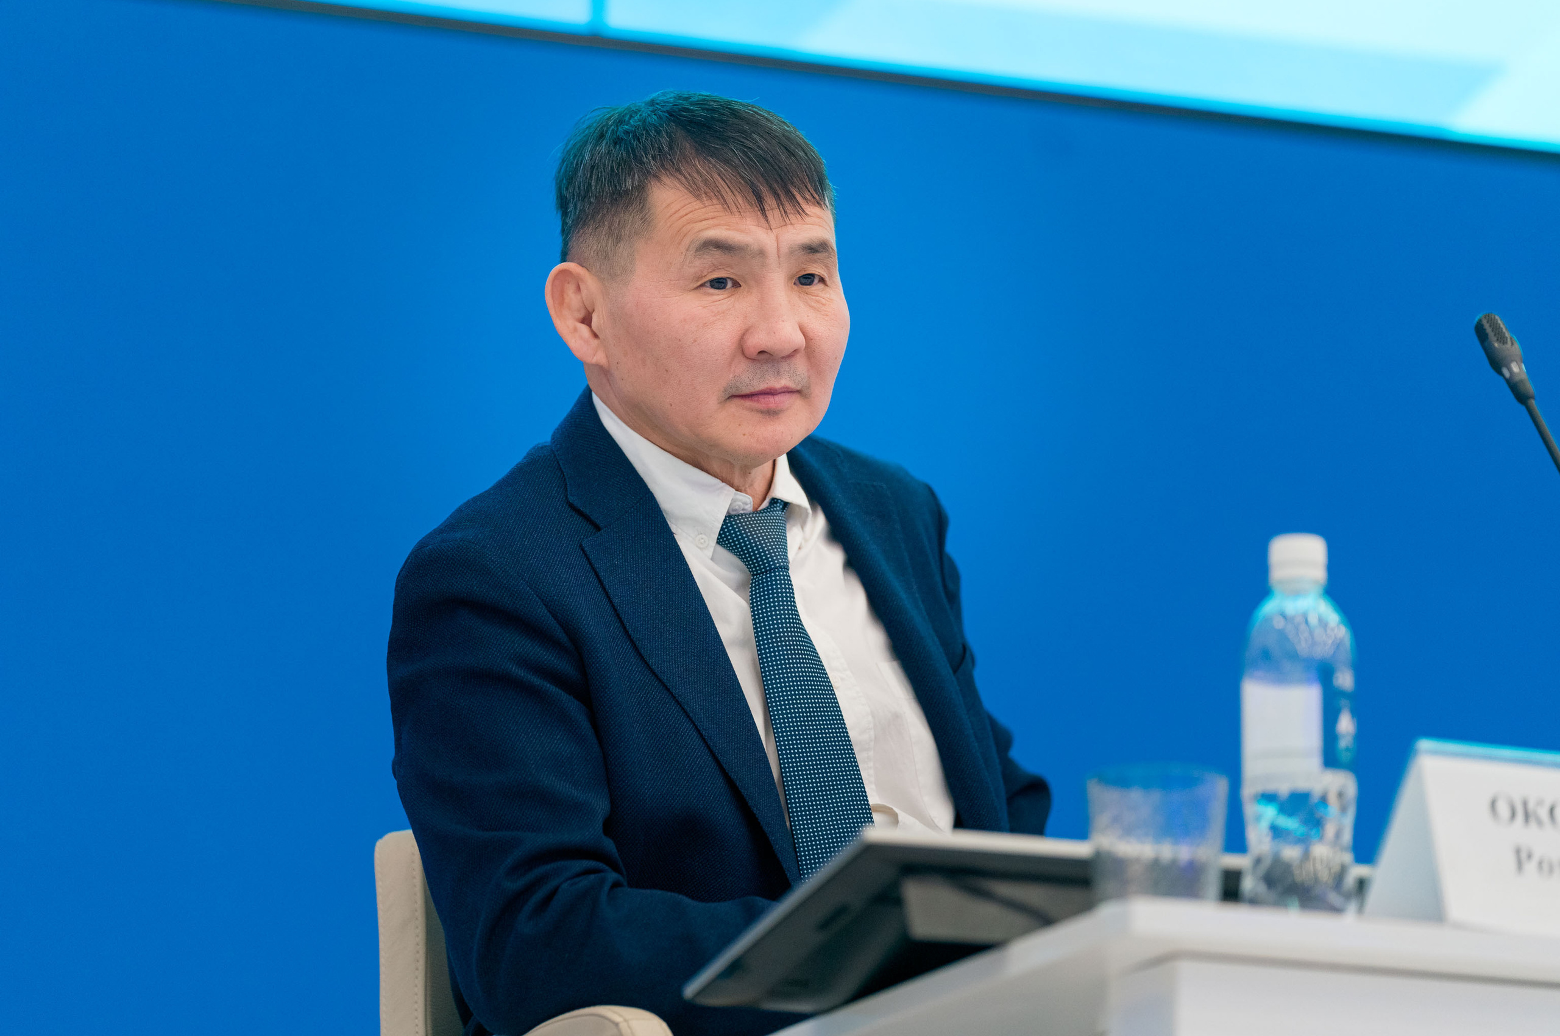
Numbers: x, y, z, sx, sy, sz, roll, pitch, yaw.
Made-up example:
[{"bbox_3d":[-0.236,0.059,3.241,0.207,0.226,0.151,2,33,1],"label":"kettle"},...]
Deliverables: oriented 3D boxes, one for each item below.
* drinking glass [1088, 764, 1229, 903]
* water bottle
[{"bbox_3d":[0.202,0.179,4.110,0.075,0.086,0.075,0,-13,0],"label":"drinking glass"},{"bbox_3d":[0.279,0.119,4.150,0.062,0.222,0.062,0,-13,0],"label":"water bottle"}]

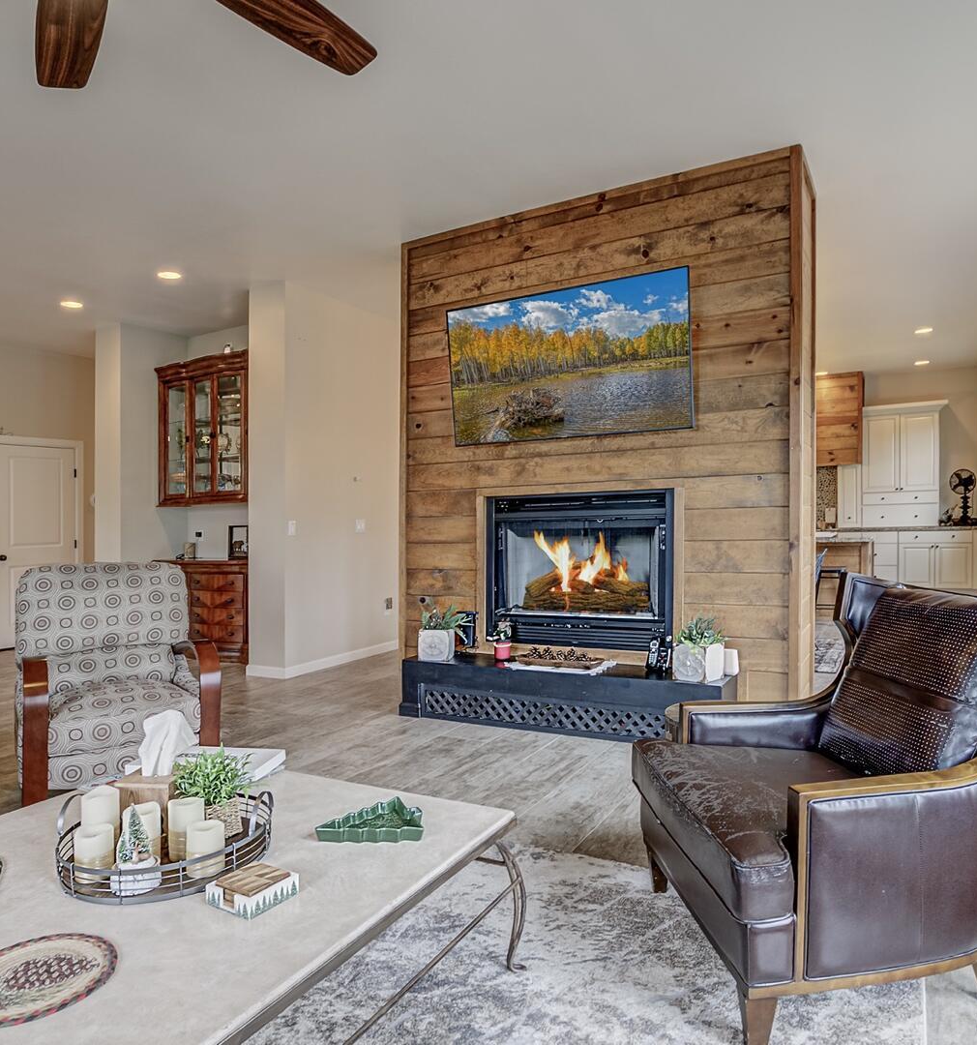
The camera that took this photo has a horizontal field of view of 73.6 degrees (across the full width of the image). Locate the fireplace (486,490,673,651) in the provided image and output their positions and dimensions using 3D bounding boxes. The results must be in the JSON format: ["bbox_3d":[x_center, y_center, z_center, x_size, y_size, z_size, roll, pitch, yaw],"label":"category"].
[{"bbox_3d":[0.545,0.279,3.955,1.150,0.905,0.250,0,0,27],"label":"fireplace"}]

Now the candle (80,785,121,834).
[{"bbox_3d":[-0.870,0.675,1.465,0.076,0.150,0.076,0,0,-31],"label":"candle"}]

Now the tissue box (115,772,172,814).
[{"bbox_3d":[-0.787,0.655,1.540,0.124,0.120,0.124,-1,0,-1],"label":"tissue box"}]

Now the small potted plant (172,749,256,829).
[{"bbox_3d":[-0.643,0.621,1.530,0.165,0.180,0.155,0,0,30],"label":"small potted plant"}]

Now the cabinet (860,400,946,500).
[{"bbox_3d":[5.380,-0.945,8.500,0.870,1.190,0.370,0,0,31],"label":"cabinet"}]

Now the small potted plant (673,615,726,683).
[{"bbox_3d":[1.100,0.656,3.380,0.240,0.345,0.230,0,0,27],"label":"small potted plant"}]

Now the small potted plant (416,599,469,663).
[{"bbox_3d":[-0.261,0.620,3.820,0.270,0.340,0.220,-1,0,14],"label":"small potted plant"}]

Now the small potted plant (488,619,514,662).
[{"bbox_3d":[0.083,0.720,4.000,0.150,0.250,0.150,0,0,0],"label":"small potted plant"}]

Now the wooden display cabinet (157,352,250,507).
[{"bbox_3d":[-2.430,-0.830,6.110,1.600,1.340,0.420,0,0,31],"label":"wooden display cabinet"}]

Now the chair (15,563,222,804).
[{"bbox_3d":[-1.870,0.720,3.270,0.780,1.000,0.860,0,0,-35],"label":"chair"}]

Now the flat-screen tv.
[{"bbox_3d":[0.420,-0.910,3.780,1.465,0.835,0.060,-2,5,27],"label":"flat-screen tv"}]

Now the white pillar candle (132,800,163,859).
[{"bbox_3d":[-0.734,0.663,1.385,0.074,0.105,0.074,-1,0,0],"label":"white pillar candle"}]

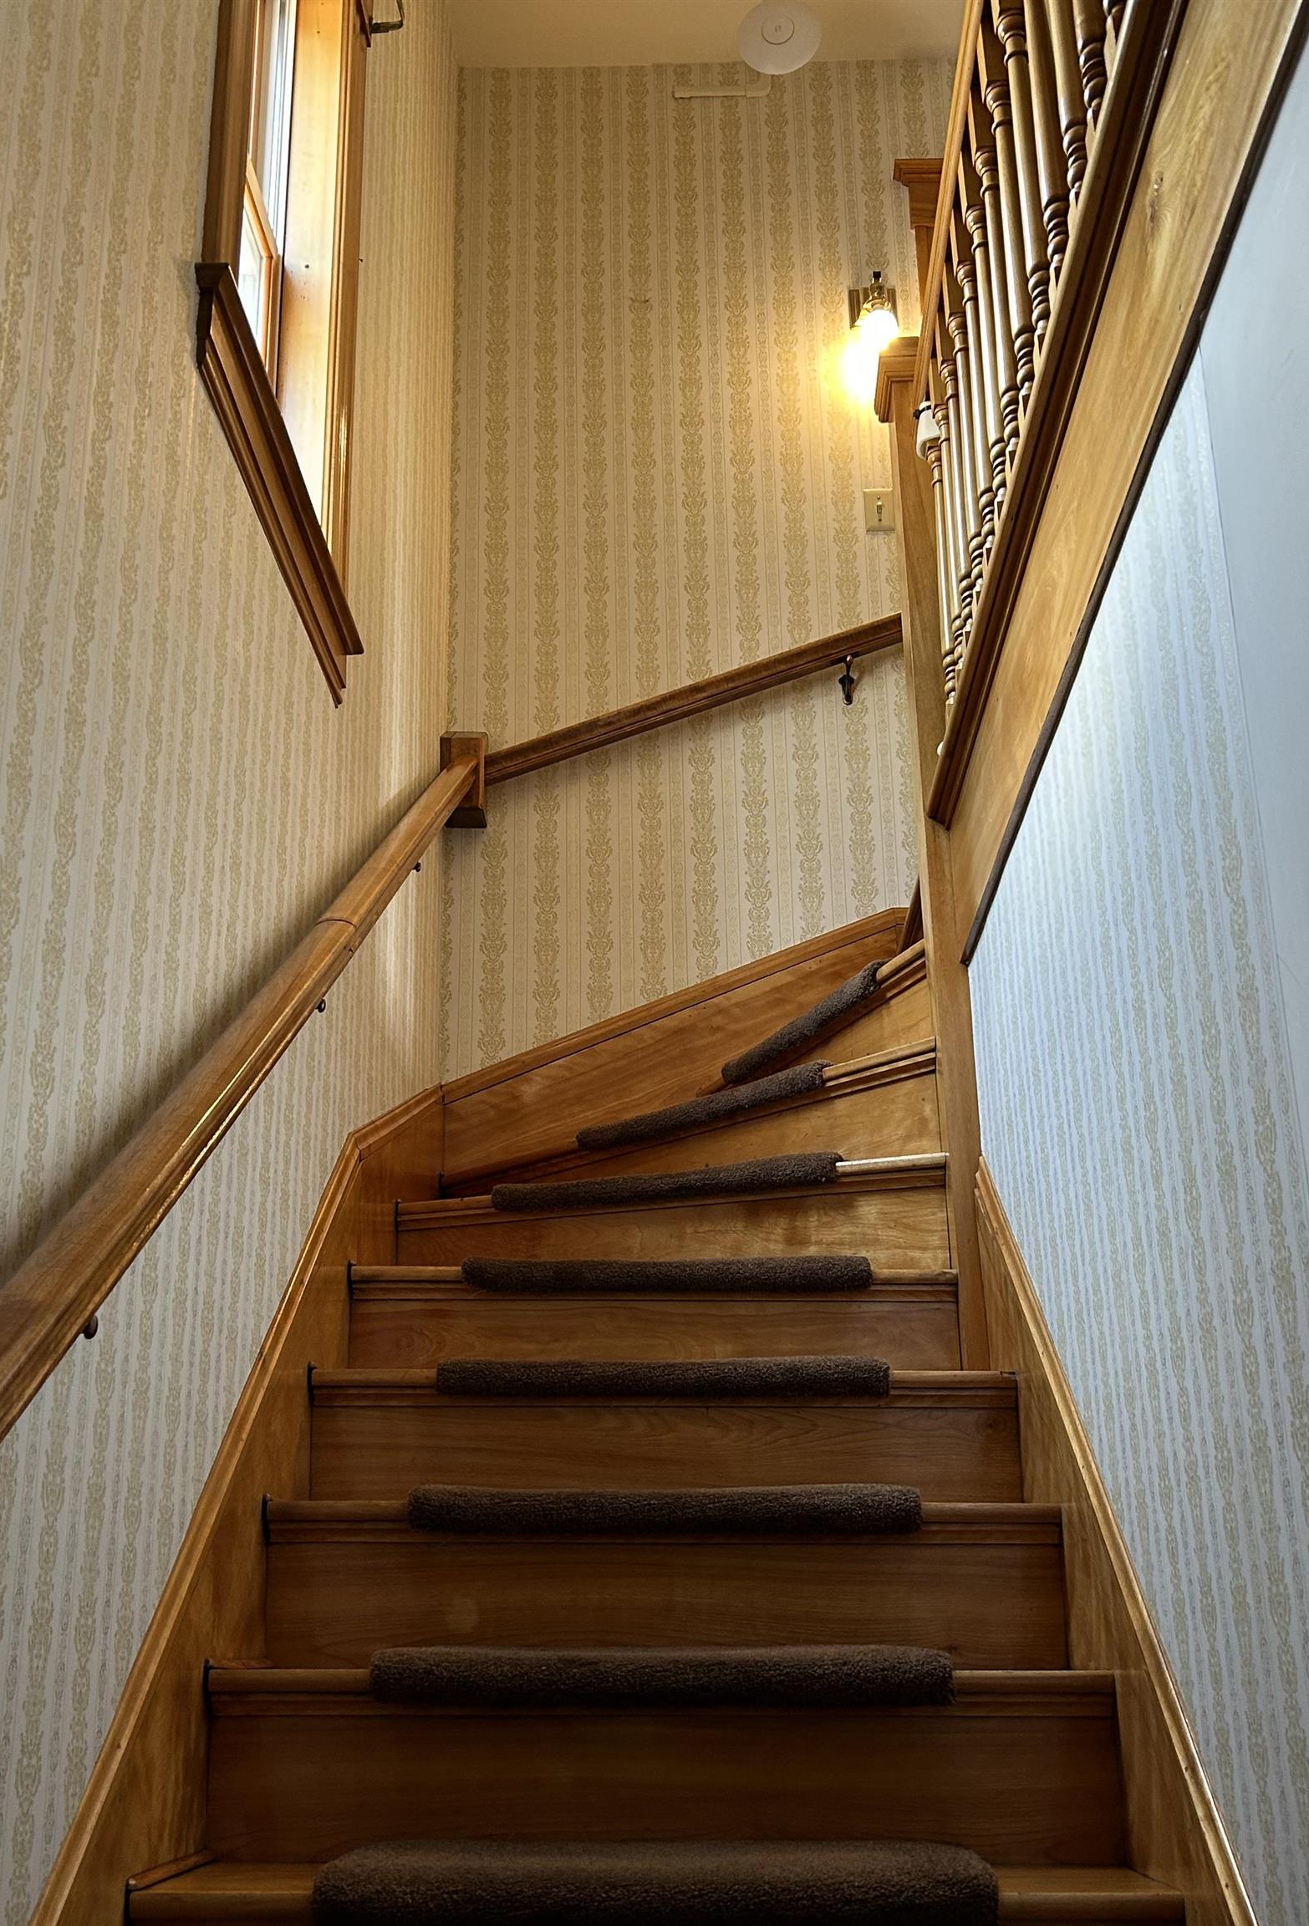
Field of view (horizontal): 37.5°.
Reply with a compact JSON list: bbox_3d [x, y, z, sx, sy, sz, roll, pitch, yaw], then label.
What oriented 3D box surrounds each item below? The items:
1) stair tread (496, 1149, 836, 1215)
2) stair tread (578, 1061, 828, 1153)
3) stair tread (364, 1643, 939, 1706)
[{"bbox_3d":[0.054,0.405,3.348,0.630,0.057,0.225,-8,-21,21],"label":"stair tread"},{"bbox_3d":[0.155,0.291,3.601,0.225,0.057,0.646,16,-26,-40],"label":"stair tread"},{"bbox_3d":[0.011,0.806,2.179,0.628,0.057,0.225,-1,-20,1],"label":"stair tread"}]

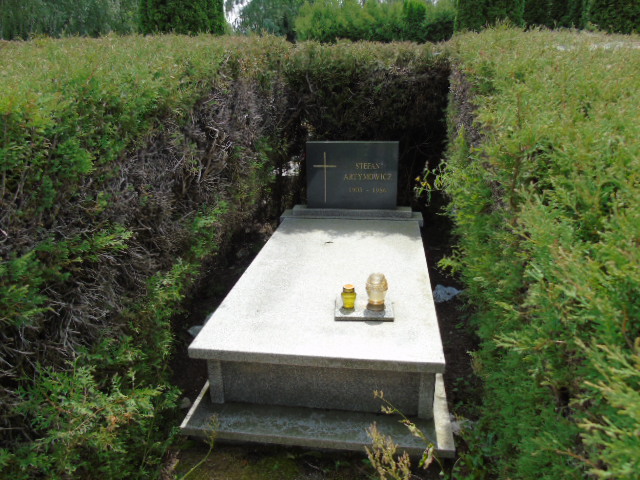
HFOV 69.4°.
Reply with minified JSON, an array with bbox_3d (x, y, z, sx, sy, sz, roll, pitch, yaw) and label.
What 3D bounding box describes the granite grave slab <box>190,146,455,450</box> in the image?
[{"bbox_3d":[0.098,0.049,2.610,1.102,0.920,1.994,1,20,8],"label":"granite grave slab"}]

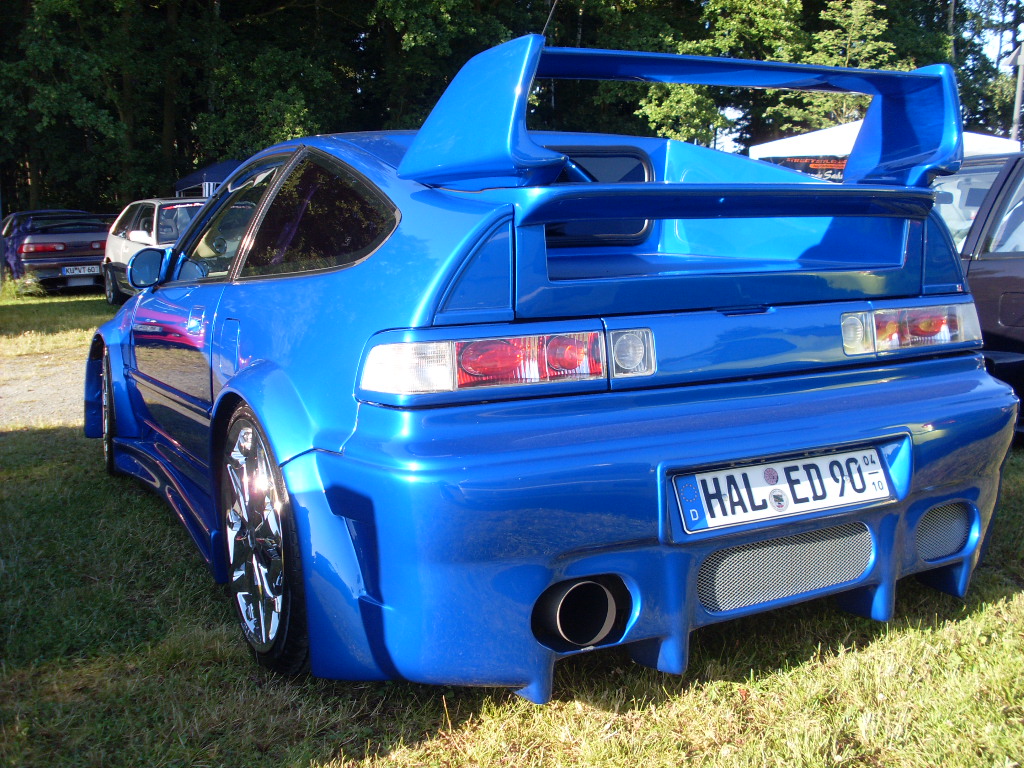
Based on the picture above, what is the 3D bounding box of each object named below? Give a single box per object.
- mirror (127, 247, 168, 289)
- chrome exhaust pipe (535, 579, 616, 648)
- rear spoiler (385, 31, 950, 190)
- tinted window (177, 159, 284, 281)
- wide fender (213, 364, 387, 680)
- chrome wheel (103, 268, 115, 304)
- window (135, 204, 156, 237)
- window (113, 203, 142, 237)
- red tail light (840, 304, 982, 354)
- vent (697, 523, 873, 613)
[{"bbox_3d":[-1.160,-0.370,3.567,0.140,0.125,0.120,-5,9,-28],"label":"mirror"},{"bbox_3d":[0.097,0.403,2.090,0.120,0.120,0.160,-5,9,-28],"label":"chrome exhaust pipe"},{"bbox_3d":[0.390,-0.533,2.354,1.080,0.260,0.540,-5,9,-28],"label":"rear spoiler"},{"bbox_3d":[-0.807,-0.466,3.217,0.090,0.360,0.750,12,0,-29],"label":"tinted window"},{"bbox_3d":[-0.506,0.245,2.438,0.150,0.570,0.820,-5,9,-28],"label":"wide fender"},{"bbox_3d":[-4.946,-1.221,14.043,0.180,0.460,0.460,-6,9,-33],"label":"chrome wheel"},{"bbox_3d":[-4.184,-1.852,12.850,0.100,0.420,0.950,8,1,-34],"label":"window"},{"bbox_3d":[-4.823,-2.051,14.100,0.090,0.400,0.850,10,0,-36],"label":"window"},{"bbox_3d":[0.886,-0.124,2.507,0.490,0.100,0.090,-5,9,-28],"label":"red tail light"},{"bbox_3d":[0.541,0.359,2.220,0.455,0.125,0.050,-5,9,-28],"label":"vent"}]

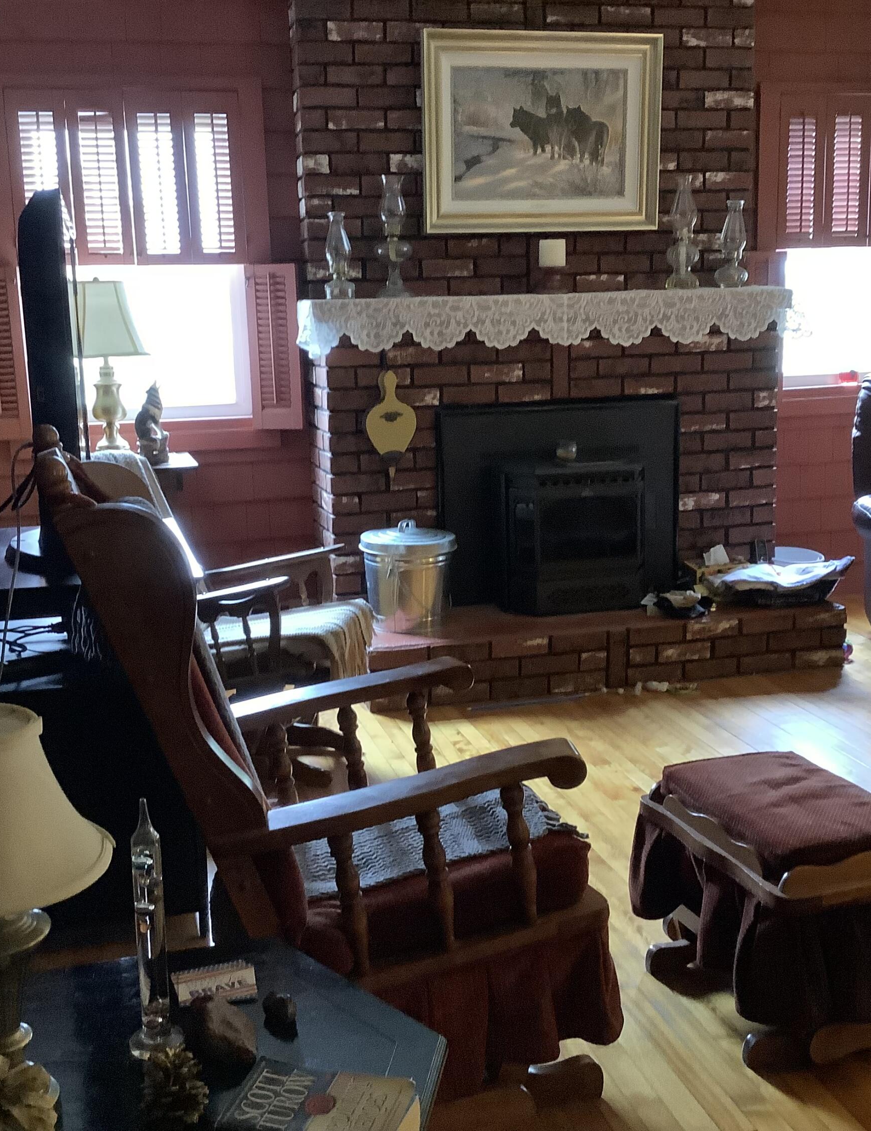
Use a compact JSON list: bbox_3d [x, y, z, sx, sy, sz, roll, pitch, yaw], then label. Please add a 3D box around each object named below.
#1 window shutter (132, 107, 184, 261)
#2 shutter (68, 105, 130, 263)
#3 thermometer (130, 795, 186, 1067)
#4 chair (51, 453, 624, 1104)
[{"bbox_3d":[-0.979,-1.356,4.783,0.175,0.537,0.030,-5,12,-15],"label":"window shutter"},{"bbox_3d":[-1.170,-1.343,4.732,0.180,0.546,0.030,-5,12,-15],"label":"shutter"},{"bbox_3d":[-0.302,0.379,1.425,0.059,0.278,0.059,-4,11,-12],"label":"thermometer"},{"bbox_3d":[-0.201,0.333,2.448,0.910,1.145,0.660,-5,12,-16],"label":"chair"}]

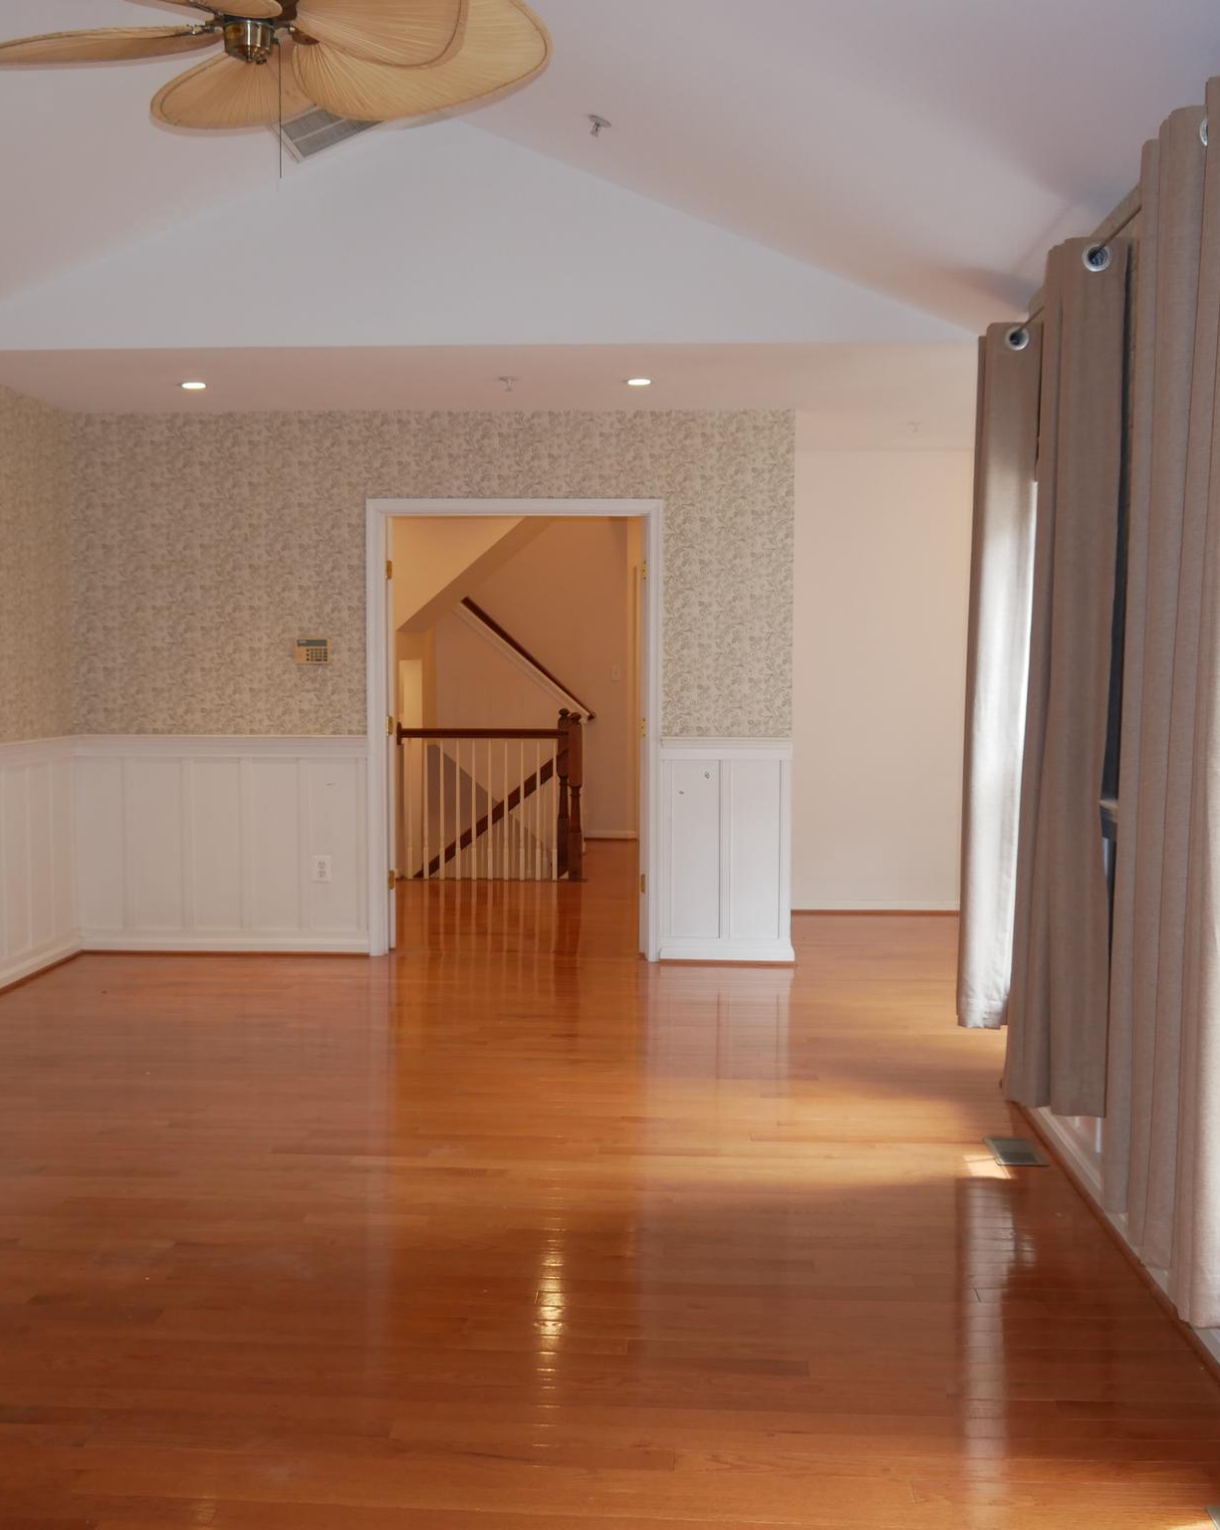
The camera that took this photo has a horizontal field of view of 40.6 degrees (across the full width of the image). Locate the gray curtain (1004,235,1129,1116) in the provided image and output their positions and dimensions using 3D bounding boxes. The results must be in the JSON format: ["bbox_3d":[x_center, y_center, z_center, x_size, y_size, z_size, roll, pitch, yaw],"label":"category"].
[{"bbox_3d":[1.140,-0.202,4.146,0.200,2.130,0.340,0,3,3],"label":"gray curtain"}]

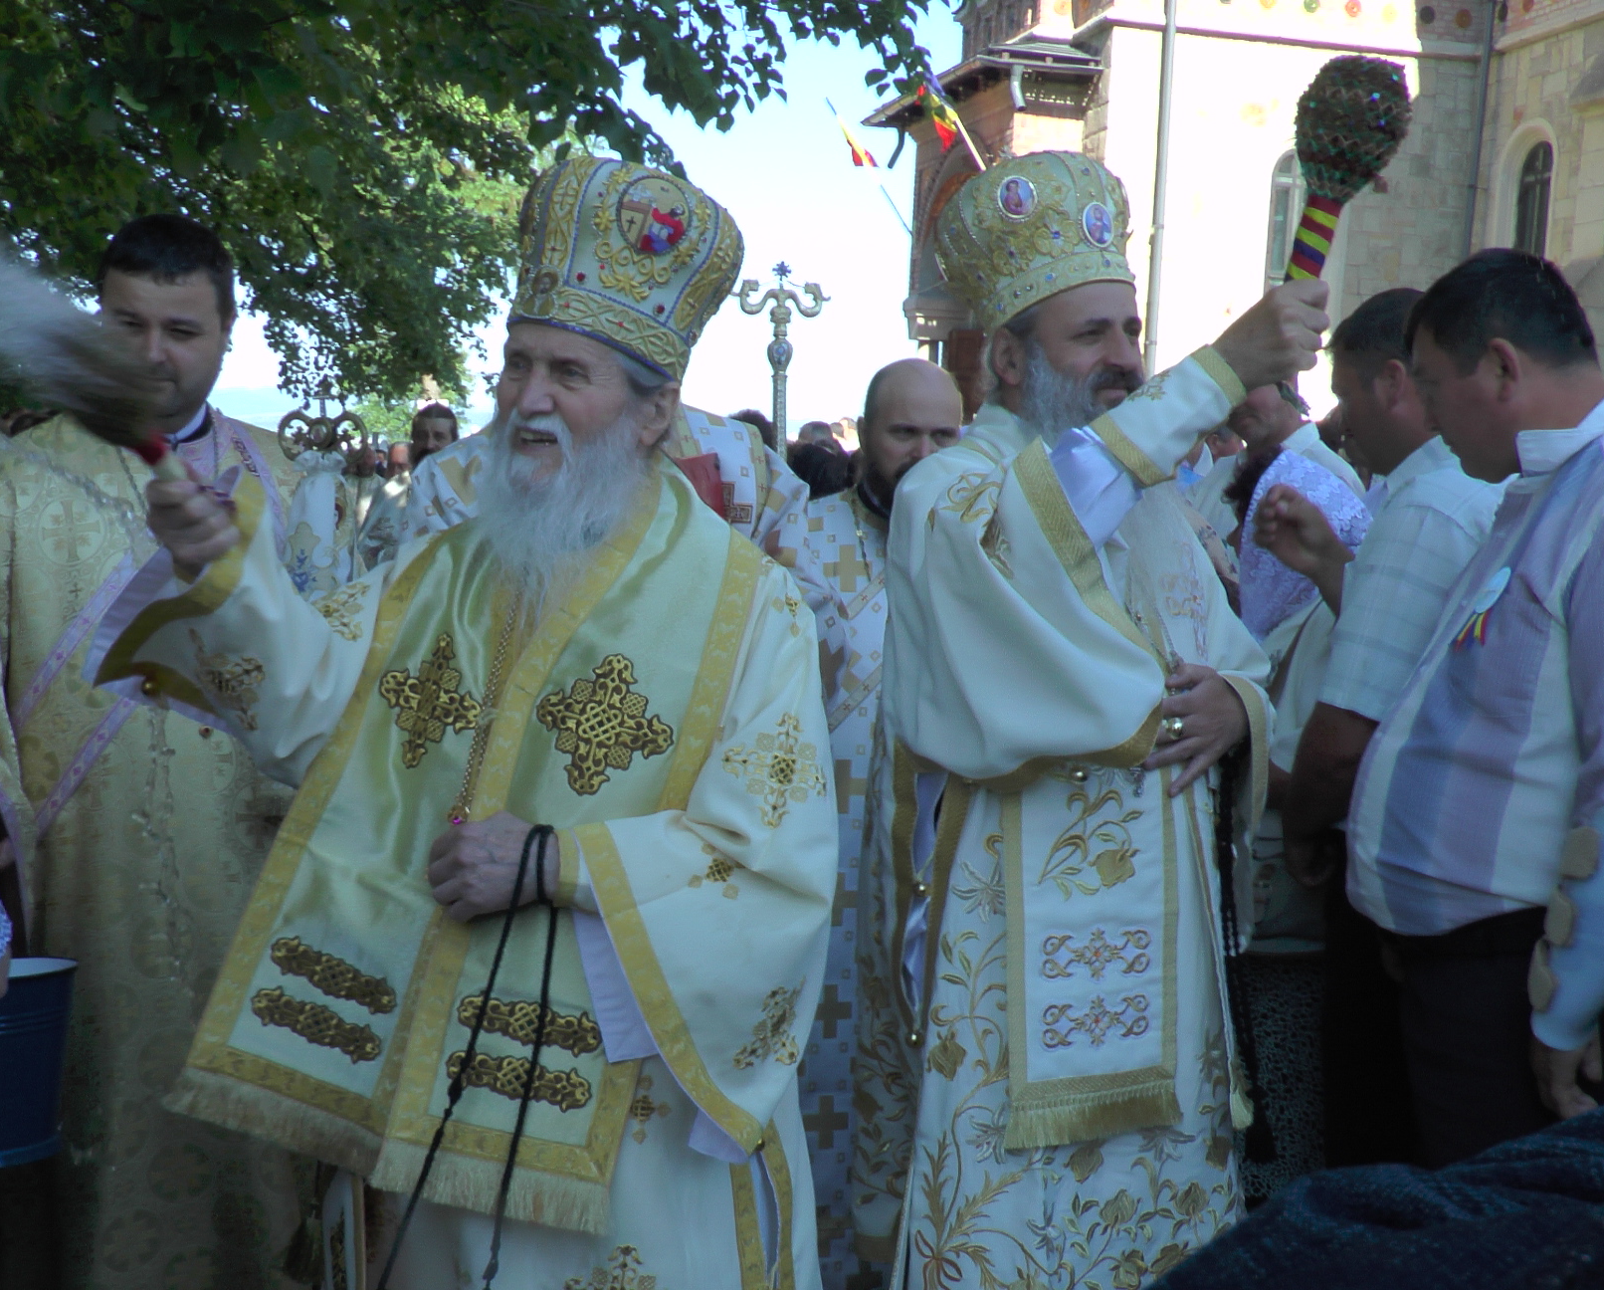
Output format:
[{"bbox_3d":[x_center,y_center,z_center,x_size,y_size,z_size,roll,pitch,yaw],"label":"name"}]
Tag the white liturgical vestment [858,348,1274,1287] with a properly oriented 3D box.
[{"bbox_3d":[0.348,0.407,2.386,0.570,1.500,0.530,-2,8,-33],"label":"white liturgical vestment"}]

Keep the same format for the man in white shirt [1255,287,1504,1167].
[{"bbox_3d":[0.831,0.361,2.599,0.440,1.720,0.500,4,7,12],"label":"man in white shirt"}]

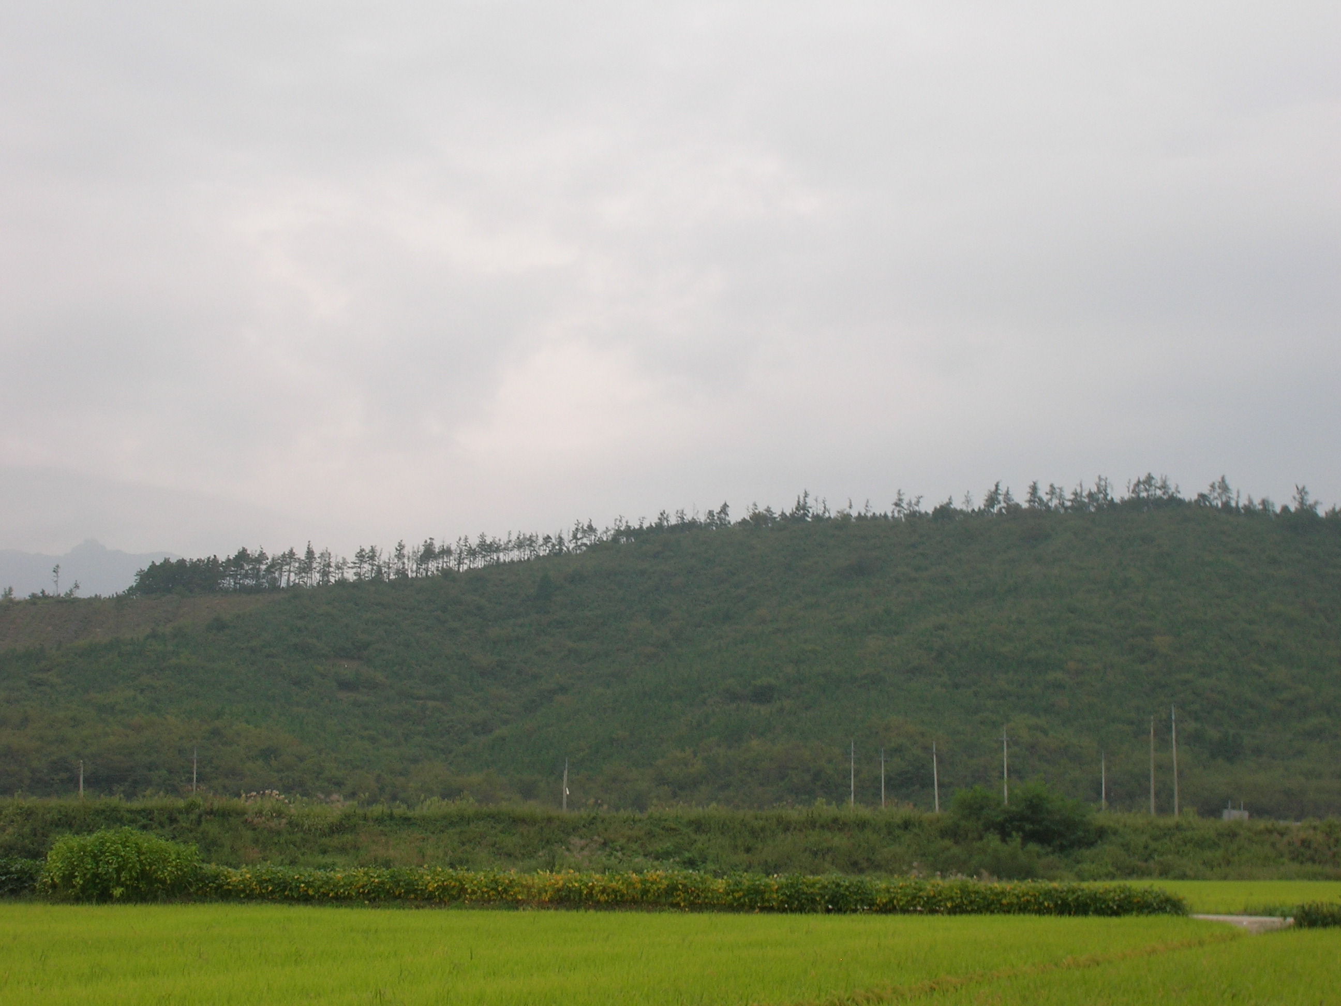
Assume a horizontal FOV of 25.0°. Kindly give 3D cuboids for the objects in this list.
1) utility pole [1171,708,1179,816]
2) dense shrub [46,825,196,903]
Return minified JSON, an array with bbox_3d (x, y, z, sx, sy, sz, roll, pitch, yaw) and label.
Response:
[{"bbox_3d":[52.642,27.085,315.000,0.360,11.900,0.360,0,-6,0],"label":"utility pole"},{"bbox_3d":[-9.811,6.478,54.000,2.800,1.400,2.100,0,-6,0],"label":"dense shrub"}]

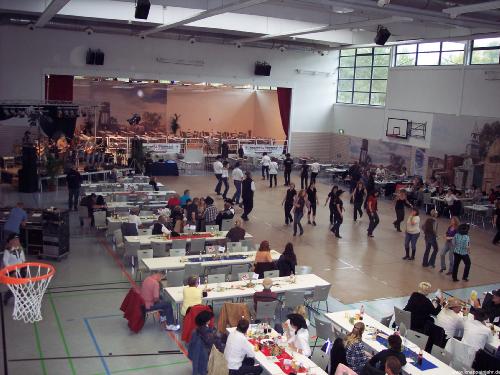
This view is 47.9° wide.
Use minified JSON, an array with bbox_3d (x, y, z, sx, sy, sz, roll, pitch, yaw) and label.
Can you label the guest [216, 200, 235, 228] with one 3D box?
[{"bbox_3d":[-0.822,1.106,18.523,0.700,1.300,0.500,-1,10,-25],"label":"guest"}]

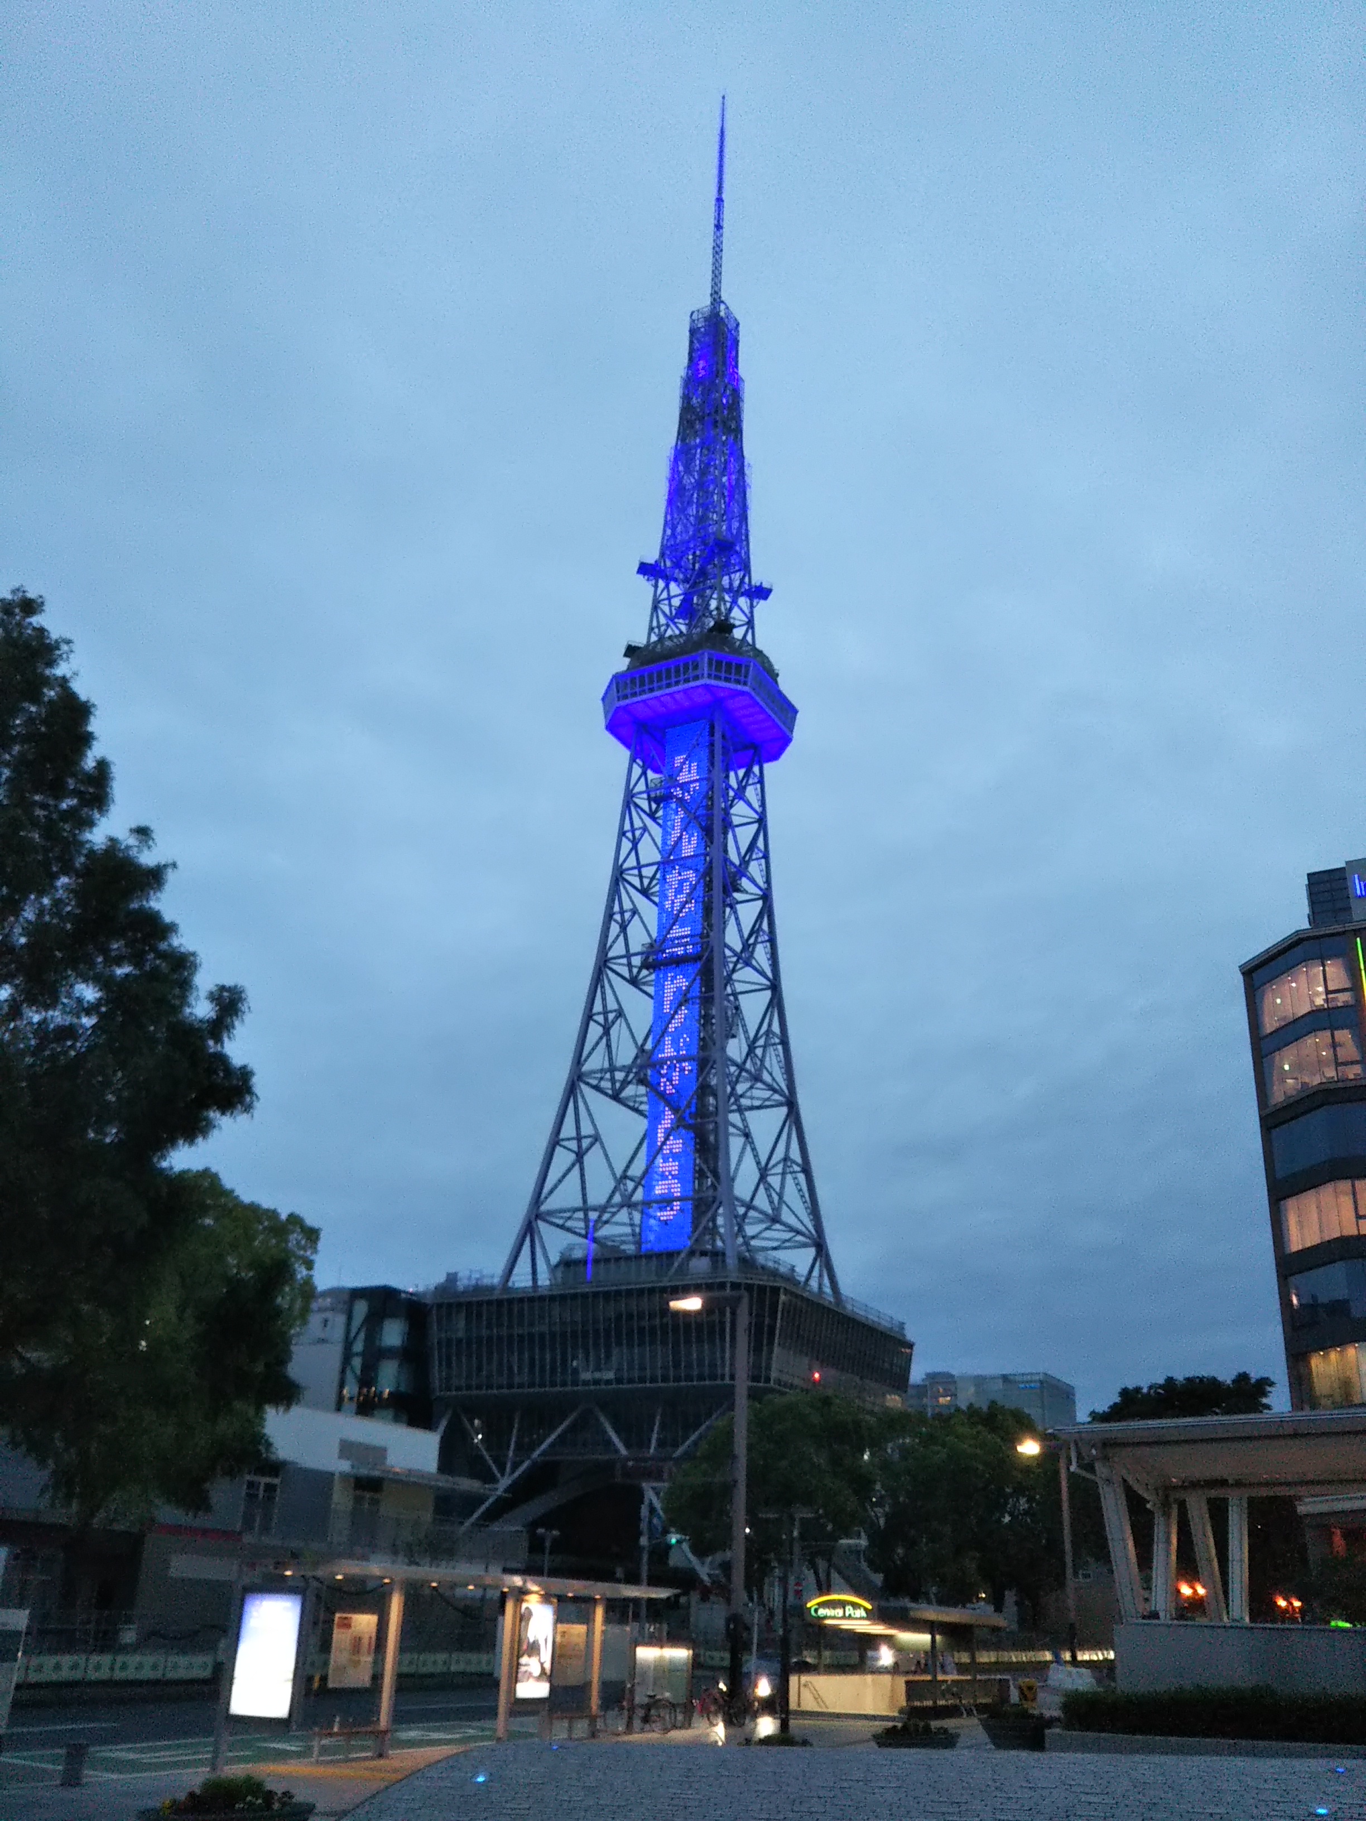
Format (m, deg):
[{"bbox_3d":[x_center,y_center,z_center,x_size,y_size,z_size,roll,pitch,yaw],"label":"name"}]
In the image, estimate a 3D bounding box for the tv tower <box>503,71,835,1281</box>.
[{"bbox_3d":[2.409,-33.543,170.428,23.000,155.000,23.000,-11,-27,27],"label":"tv tower"}]

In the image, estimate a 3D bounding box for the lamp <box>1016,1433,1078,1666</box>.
[{"bbox_3d":[14.549,26.074,63.067,2.100,9.600,0.350,-11,-27,27],"label":"lamp"}]

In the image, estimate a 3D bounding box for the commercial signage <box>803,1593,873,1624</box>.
[{"bbox_3d":[4.559,20.352,45.980,2.200,0.800,0.300,-11,-27,27],"label":"commercial signage"}]

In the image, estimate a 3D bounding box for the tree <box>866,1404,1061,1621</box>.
[{"bbox_3d":[17.154,36.995,96.606,12.000,17.200,12.000,2,-24,0],"label":"tree"}]

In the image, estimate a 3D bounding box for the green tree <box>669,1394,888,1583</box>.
[{"bbox_3d":[4.901,31.881,84.429,12.000,15.700,12.000,2,-24,0],"label":"green tree"}]

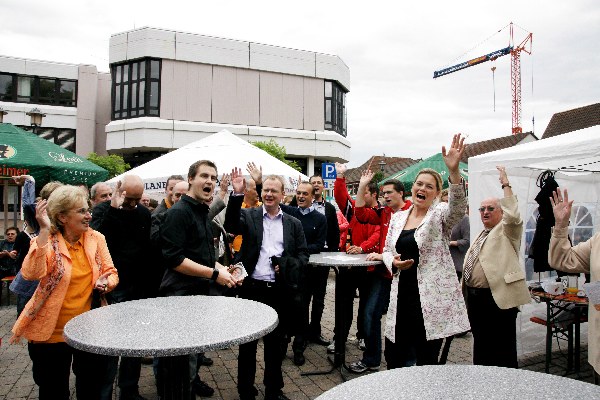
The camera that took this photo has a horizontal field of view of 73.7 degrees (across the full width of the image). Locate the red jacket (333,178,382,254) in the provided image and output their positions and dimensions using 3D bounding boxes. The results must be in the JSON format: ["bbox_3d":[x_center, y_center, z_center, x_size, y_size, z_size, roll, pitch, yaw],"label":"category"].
[{"bbox_3d":[0.646,0.236,4.344,0.600,0.960,0.420,-1,-3,33],"label":"red jacket"}]

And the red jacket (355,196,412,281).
[{"bbox_3d":[0.800,0.354,3.789,0.580,0.800,0.420,-2,-3,38],"label":"red jacket"}]

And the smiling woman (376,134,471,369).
[{"bbox_3d":[0.814,0.577,2.658,0.620,2.000,0.460,-1,-3,36],"label":"smiling woman"}]

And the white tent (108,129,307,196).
[{"bbox_3d":[-1.371,0.208,7.548,3.000,3.120,3.000,0,-2,15],"label":"white tent"}]

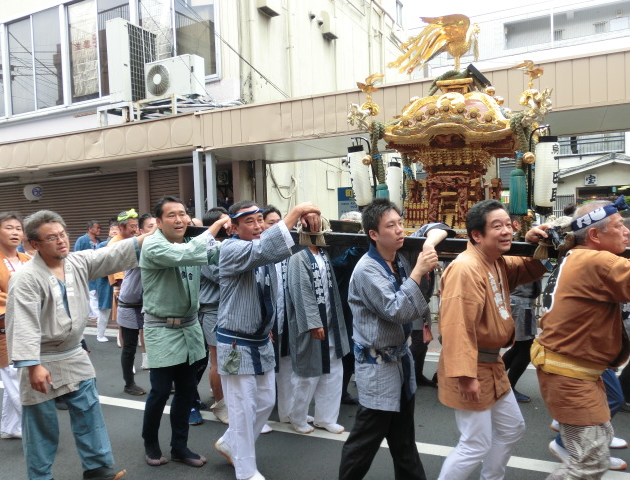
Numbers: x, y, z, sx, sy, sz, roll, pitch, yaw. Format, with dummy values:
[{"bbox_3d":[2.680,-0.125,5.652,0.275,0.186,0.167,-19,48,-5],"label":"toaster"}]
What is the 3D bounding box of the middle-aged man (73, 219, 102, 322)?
[{"bbox_3d":[-3.684,0.496,8.304,0.420,1.600,0.500,-1,2,25],"label":"middle-aged man"}]

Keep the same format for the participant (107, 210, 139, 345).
[{"bbox_3d":[-2.124,0.541,5.844,0.480,1.720,0.520,-1,2,25],"label":"participant"}]

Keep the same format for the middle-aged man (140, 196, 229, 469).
[{"bbox_3d":[-0.848,0.578,3.303,0.520,1.720,0.480,0,2,37],"label":"middle-aged man"}]

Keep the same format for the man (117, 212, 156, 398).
[{"bbox_3d":[-1.629,0.589,4.728,0.480,1.660,0.500,-1,2,25],"label":"man"}]

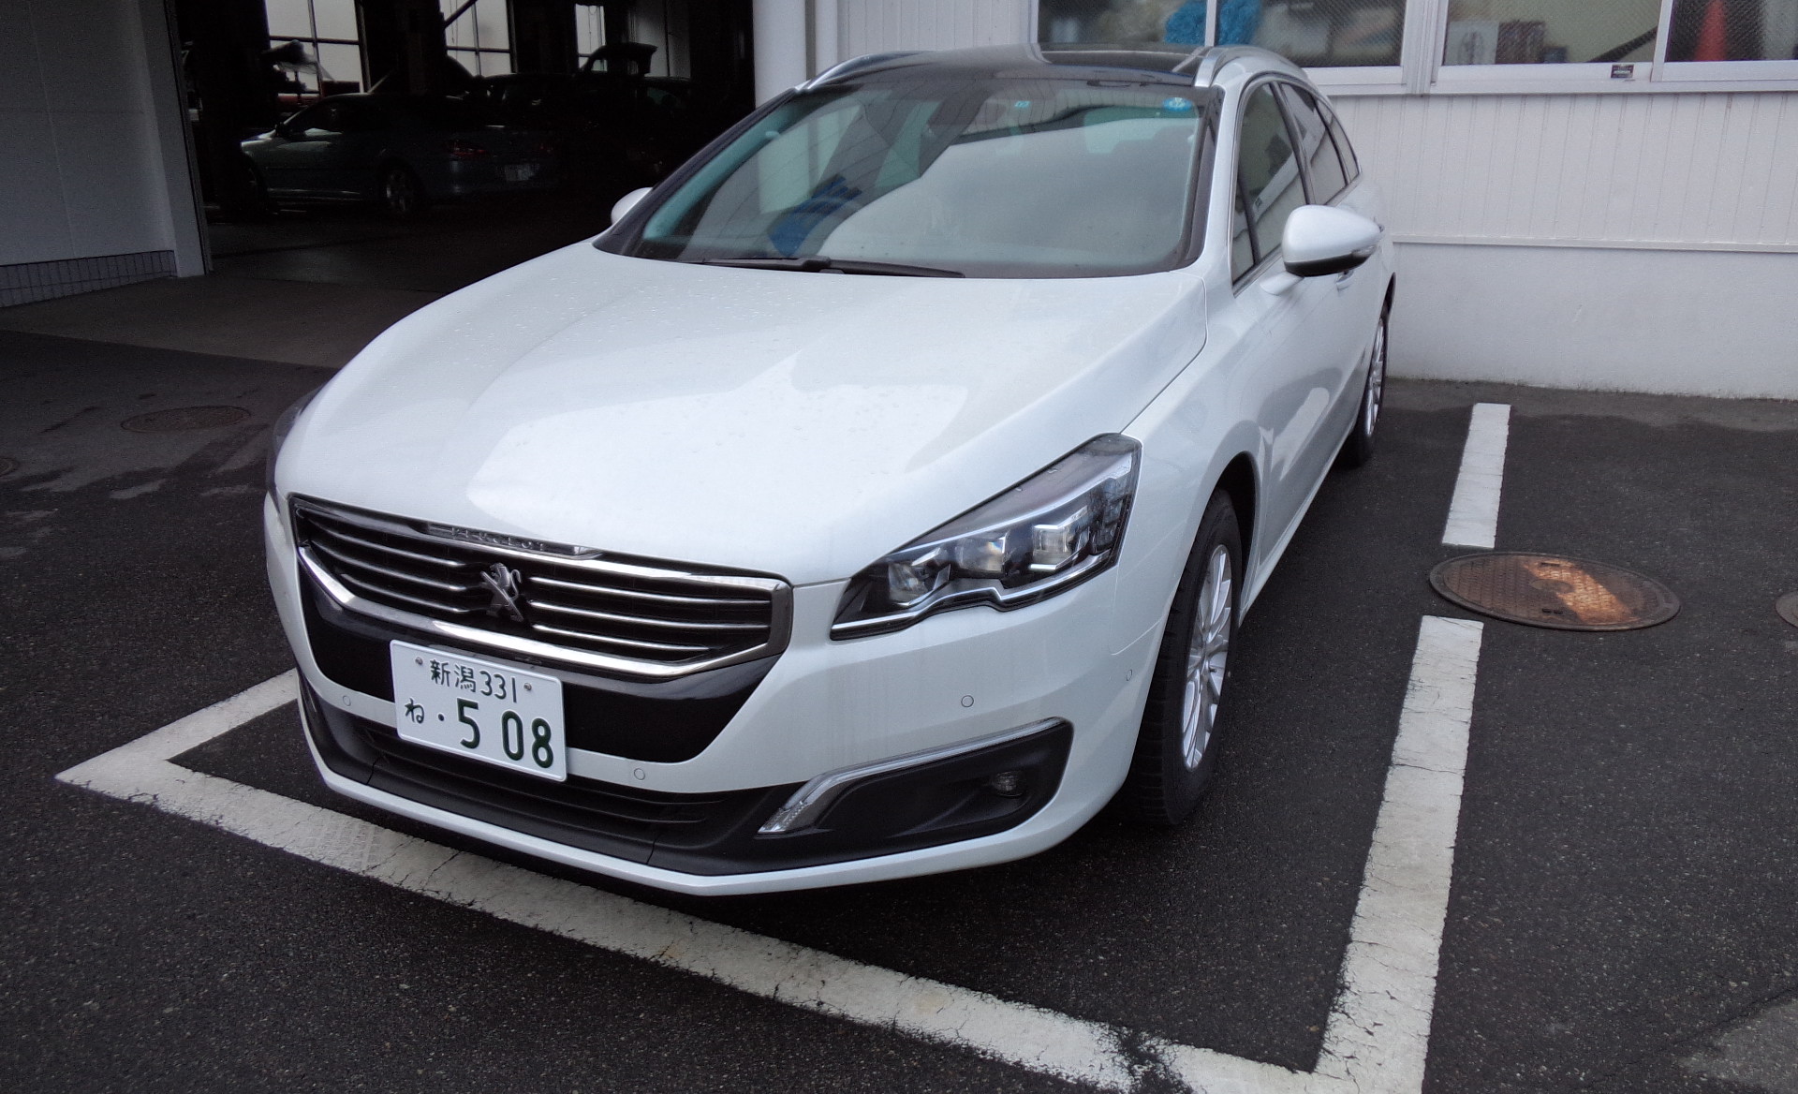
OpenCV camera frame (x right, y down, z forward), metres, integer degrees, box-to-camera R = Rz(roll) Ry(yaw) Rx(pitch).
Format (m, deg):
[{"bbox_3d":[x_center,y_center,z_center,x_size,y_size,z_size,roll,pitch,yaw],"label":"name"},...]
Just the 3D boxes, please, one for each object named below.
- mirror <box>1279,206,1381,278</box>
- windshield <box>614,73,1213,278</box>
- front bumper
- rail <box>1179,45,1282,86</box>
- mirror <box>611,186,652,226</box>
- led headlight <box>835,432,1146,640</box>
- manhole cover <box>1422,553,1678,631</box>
[{"bbox_3d":[0.937,-0.662,2.949,0.215,0.160,0.160,5,20,15],"label":"mirror"},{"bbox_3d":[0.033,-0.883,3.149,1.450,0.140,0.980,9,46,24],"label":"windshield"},{"bbox_3d":[-0.519,0.189,2.259,1.800,0.530,0.570,9,21,24],"label":"front bumper"},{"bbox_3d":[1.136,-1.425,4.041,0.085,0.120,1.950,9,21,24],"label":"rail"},{"bbox_3d":[-0.749,-0.916,3.696,0.215,0.160,0.160,13,23,33],"label":"mirror"},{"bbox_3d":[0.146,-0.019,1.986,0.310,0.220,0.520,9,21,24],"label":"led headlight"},{"bbox_3d":[1.847,0.135,3.832,0.655,0.030,0.655,9,21,24],"label":"manhole cover"}]

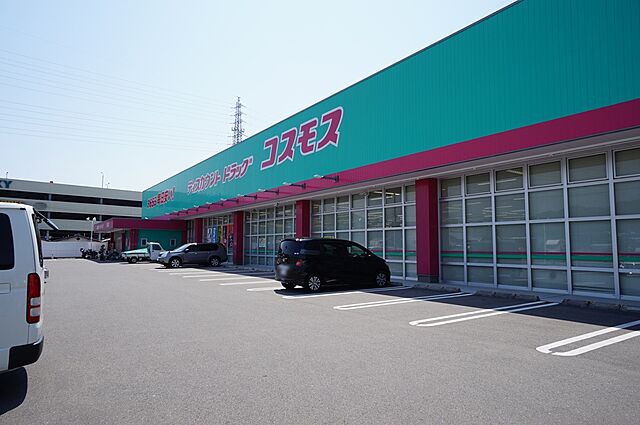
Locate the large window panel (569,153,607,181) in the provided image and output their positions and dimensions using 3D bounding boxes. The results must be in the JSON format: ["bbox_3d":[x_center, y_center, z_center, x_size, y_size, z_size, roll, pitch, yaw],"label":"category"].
[{"bbox_3d":[7.861,-1.284,11.483,0.060,0.714,0.995,4,-6,-36],"label":"large window panel"}]

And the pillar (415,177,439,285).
[{"bbox_3d":[4.370,0.740,15.838,0.620,4.100,0.660,4,-6,-36],"label":"pillar"}]

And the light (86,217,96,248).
[{"bbox_3d":[-30.937,3.352,53.000,1.350,5.500,0.400,5,-7,-37],"label":"light"}]

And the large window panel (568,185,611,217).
[{"bbox_3d":[8.104,-0.357,11.803,0.080,0.970,1.090,5,-7,-37],"label":"large window panel"}]

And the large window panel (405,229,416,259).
[{"bbox_3d":[4.078,1.404,17.011,0.080,1.370,1.040,5,-7,-37],"label":"large window panel"}]

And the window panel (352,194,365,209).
[{"bbox_3d":[1.965,-0.567,19.764,0.080,0.740,1.070,4,-6,-36],"label":"window panel"}]

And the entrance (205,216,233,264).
[{"bbox_3d":[-8.997,2.386,34.486,0.350,4.200,6.900,5,-7,-36],"label":"entrance"}]

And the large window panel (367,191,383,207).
[{"bbox_3d":[2.604,-0.672,18.534,0.060,0.760,0.983,4,-6,-36],"label":"large window panel"}]

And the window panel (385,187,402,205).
[{"bbox_3d":[3.398,-0.778,18.161,0.080,0.800,1.080,5,-7,-37],"label":"window panel"}]

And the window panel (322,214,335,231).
[{"bbox_3d":[0.485,0.548,21.924,0.080,0.970,1.080,5,-7,-37],"label":"window panel"}]

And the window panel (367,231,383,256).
[{"bbox_3d":[2.589,1.528,18.351,0.060,1.316,0.994,4,-6,-36],"label":"window panel"}]

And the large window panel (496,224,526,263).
[{"bbox_3d":[6.447,1.071,13.177,0.060,1.340,1.018,4,-6,-36],"label":"large window panel"}]

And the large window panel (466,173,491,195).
[{"bbox_3d":[5.960,-1.080,14.758,0.080,0.800,1.060,5,-7,-37],"label":"large window panel"}]

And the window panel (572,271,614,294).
[{"bbox_3d":[7.835,2.006,11.216,0.070,0.670,1.070,5,-7,-36],"label":"window panel"}]

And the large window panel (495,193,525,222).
[{"bbox_3d":[6.483,-0.157,13.341,0.070,0.970,1.060,5,-7,-36],"label":"large window panel"}]

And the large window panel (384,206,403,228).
[{"bbox_3d":[3.351,0.231,17.776,0.080,0.930,1.070,4,-6,-36],"label":"large window panel"}]

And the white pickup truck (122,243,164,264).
[{"bbox_3d":[-15.649,3.627,34.800,3.400,1.780,1.475,3,-6,-36],"label":"white pickup truck"}]

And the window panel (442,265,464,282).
[{"bbox_3d":[5.151,2.350,15.095,0.080,0.610,0.980,4,-6,-36],"label":"window panel"}]

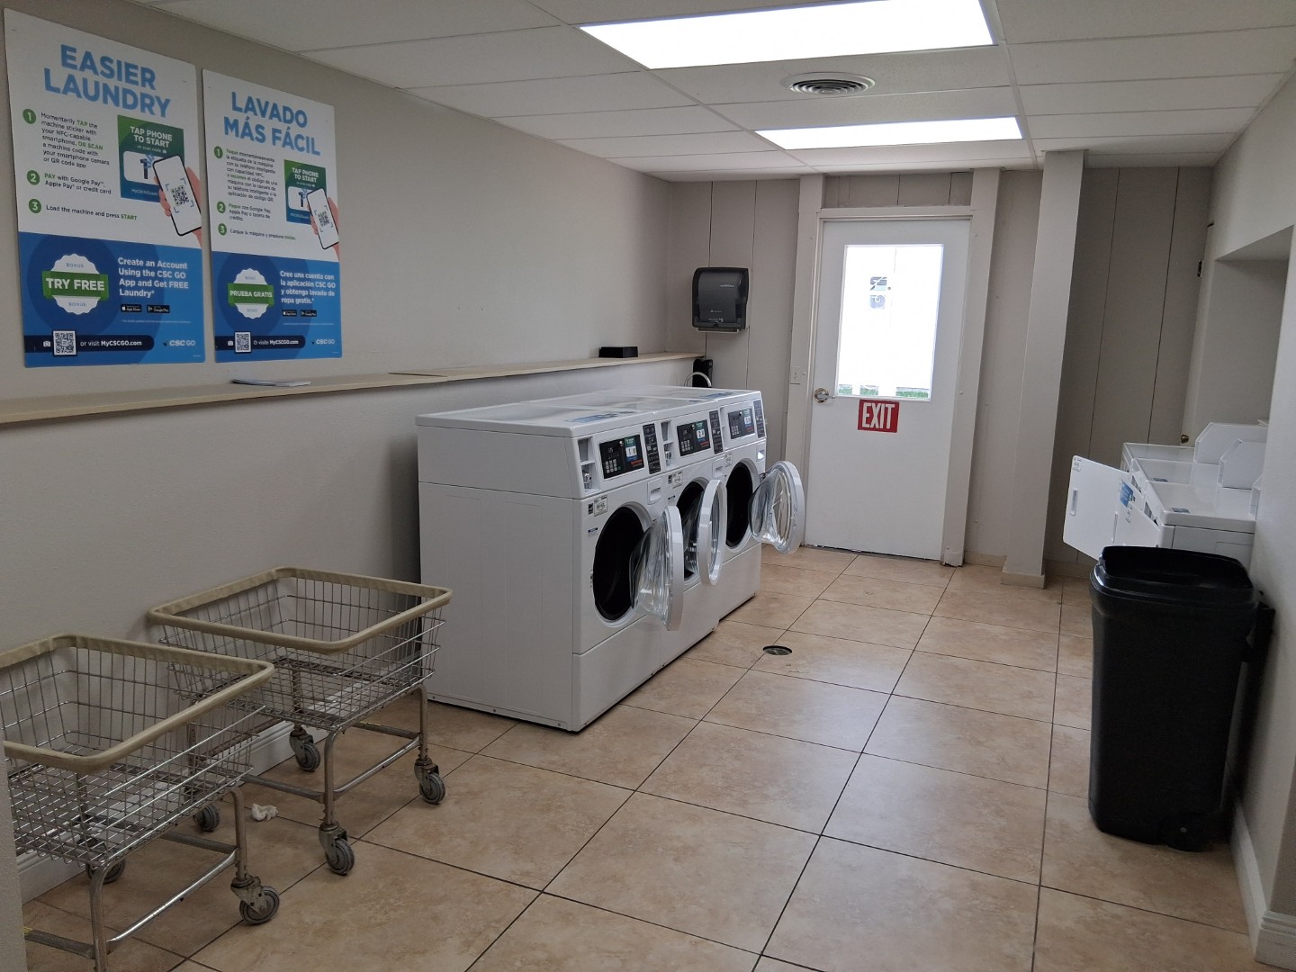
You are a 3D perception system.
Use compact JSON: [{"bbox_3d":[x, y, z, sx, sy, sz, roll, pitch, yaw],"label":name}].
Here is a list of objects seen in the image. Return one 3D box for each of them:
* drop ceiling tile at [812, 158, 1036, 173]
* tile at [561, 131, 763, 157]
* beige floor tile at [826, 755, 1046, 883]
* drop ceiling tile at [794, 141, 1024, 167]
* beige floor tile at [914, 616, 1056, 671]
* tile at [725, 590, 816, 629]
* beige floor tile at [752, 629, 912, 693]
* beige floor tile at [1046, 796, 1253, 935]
[{"bbox_3d":[1.580,-1.844,5.627,1.200,0.016,0.440,6,11,23],"label":"drop ceiling tile"},{"bbox_3d":[0.108,-1.796,5.120,1.057,0.016,0.605,6,11,23],"label":"tile"},{"bbox_3d":[0.899,1.008,2.998,0.592,0.010,0.592,6,11,23],"label":"beige floor tile"},{"bbox_3d":[1.384,-1.769,5.179,1.200,0.016,0.600,6,11,23],"label":"drop ceiling tile"},{"bbox_3d":[1.621,0.742,4.634,0.594,0.010,0.594,6,11,23],"label":"beige floor tile"},{"bbox_3d":[0.524,0.633,5.076,0.592,0.010,0.592,6,11,23],"label":"tile"},{"bbox_3d":[0.834,0.777,4.326,0.594,0.010,0.594,6,11,23],"label":"beige floor tile"},{"bbox_3d":[1.417,1.082,2.846,0.479,0.010,0.603,6,11,23],"label":"beige floor tile"}]

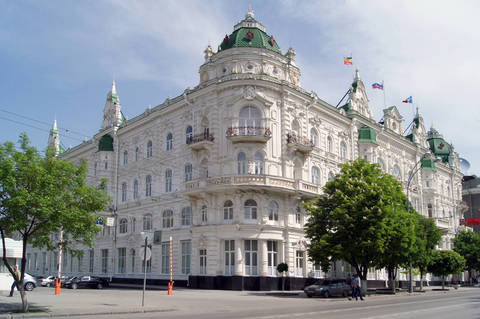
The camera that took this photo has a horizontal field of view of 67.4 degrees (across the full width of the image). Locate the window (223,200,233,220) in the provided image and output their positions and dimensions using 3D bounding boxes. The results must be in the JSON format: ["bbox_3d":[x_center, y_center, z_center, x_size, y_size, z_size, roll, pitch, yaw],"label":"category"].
[{"bbox_3d":[-1.150,5.120,36.090,1.050,2.000,0.300,-8,-16,29],"label":"window"}]

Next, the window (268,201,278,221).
[{"bbox_3d":[3.658,5.567,39.092,1.207,2.089,0.300,11,-18,-37],"label":"window"}]

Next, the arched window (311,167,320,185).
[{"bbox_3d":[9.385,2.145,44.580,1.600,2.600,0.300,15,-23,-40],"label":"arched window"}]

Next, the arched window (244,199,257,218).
[{"bbox_3d":[1.174,5.293,38.361,1.371,2.162,0.300,0,-14,2],"label":"arched window"}]

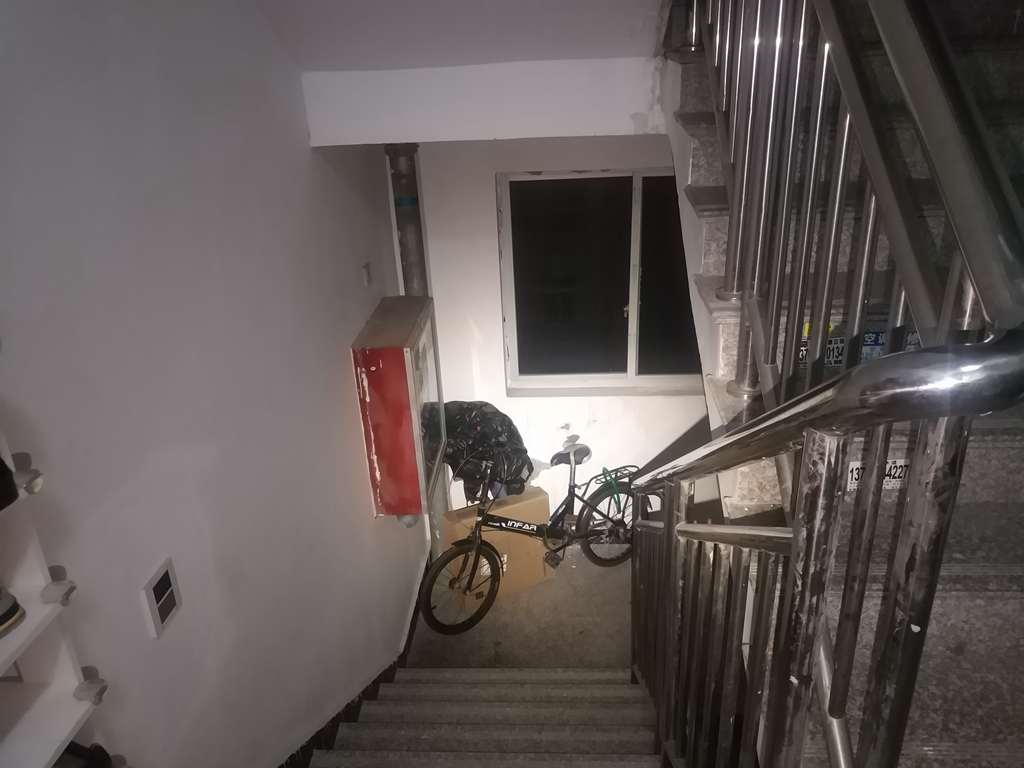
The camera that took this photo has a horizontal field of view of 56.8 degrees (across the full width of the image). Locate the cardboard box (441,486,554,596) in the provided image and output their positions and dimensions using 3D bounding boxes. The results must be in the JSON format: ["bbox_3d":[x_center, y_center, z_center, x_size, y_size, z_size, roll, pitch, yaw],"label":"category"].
[{"bbox_3d":[-0.078,0.845,4.903,0.563,0.542,0.104,-13,29,-19],"label":"cardboard box"}]

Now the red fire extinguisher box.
[{"bbox_3d":[-0.449,0.068,3.933,0.219,0.746,0.580,-1,28,4],"label":"red fire extinguisher box"}]

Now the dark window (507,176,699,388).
[{"bbox_3d":[0.600,-0.484,4.631,1.268,1.112,0.100,-1,28,4],"label":"dark window"}]

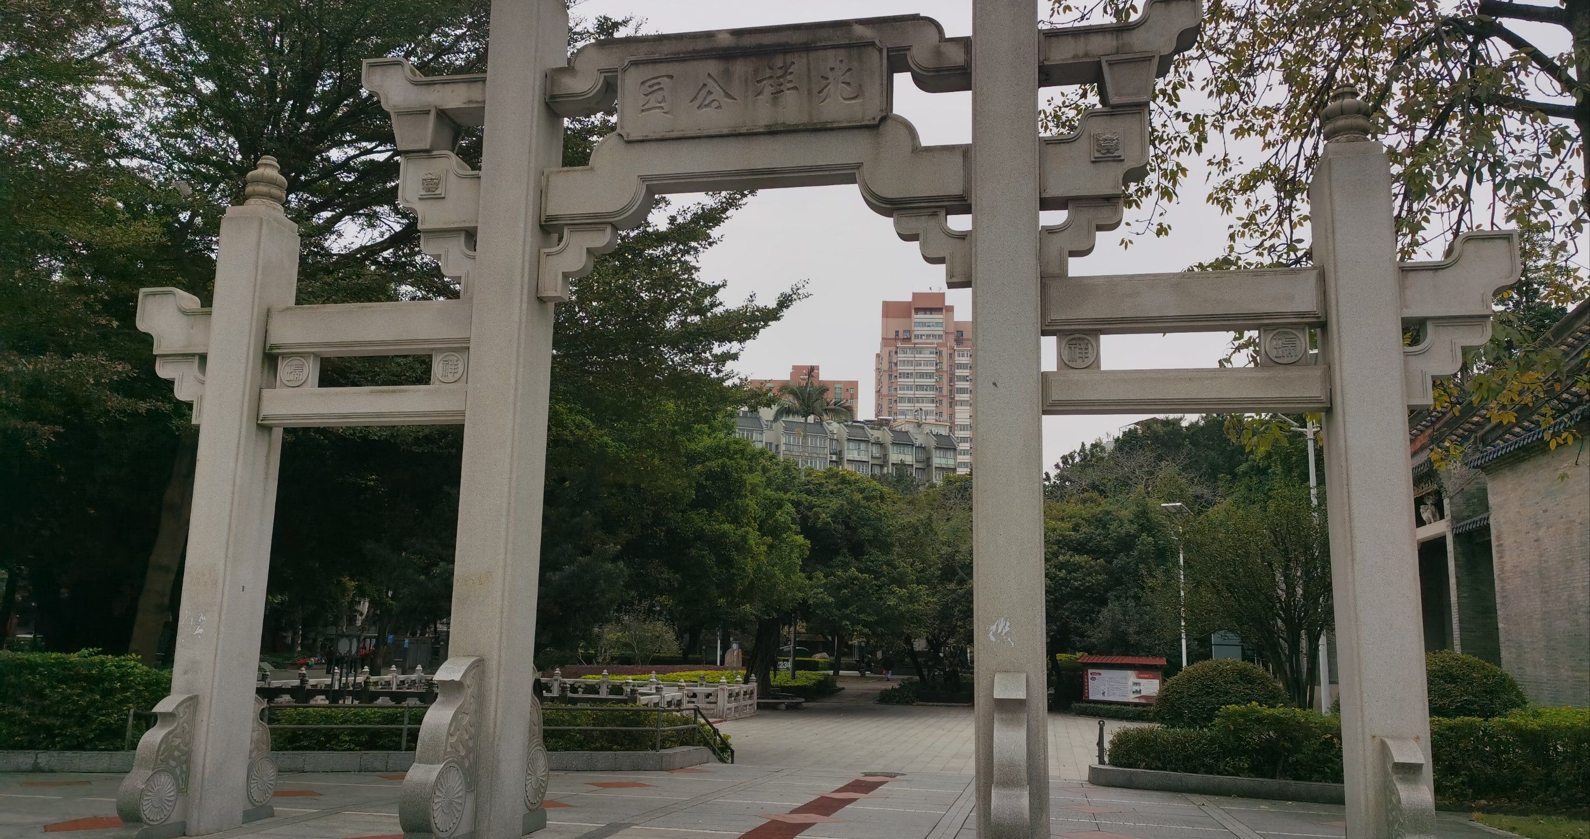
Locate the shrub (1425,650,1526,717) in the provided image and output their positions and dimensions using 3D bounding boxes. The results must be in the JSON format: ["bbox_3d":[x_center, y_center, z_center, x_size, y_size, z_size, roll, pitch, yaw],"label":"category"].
[{"bbox_3d":[10.634,4.589,20.039,2.550,1.659,2.450,-1,-11,12],"label":"shrub"}]

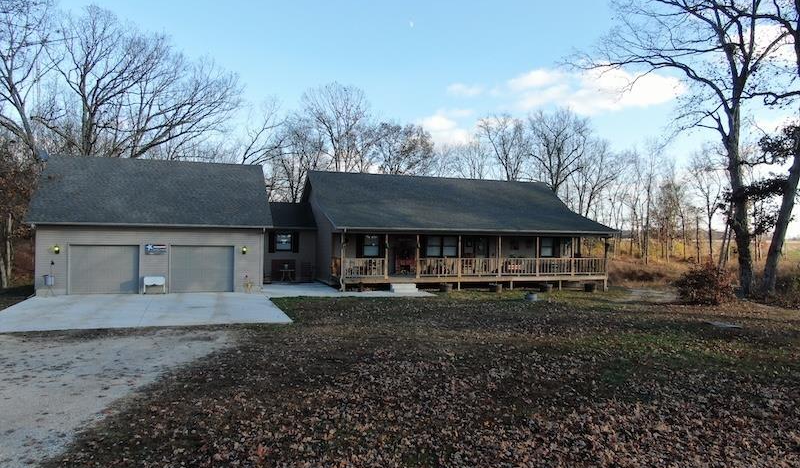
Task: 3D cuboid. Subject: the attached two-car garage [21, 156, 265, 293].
[{"bbox_3d":[-12.158,-0.560,28.863,10.020,6.500,8.750,1,0,-18],"label":"attached two-car garage"}]

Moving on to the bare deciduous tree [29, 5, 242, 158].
[{"bbox_3d":[-19.510,-7.058,40.925,15.226,19.518,15.226,1,0,0],"label":"bare deciduous tree"}]

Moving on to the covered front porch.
[{"bbox_3d":[3.934,1.418,29.005,14.950,2.900,2.650,1,0,-18],"label":"covered front porch"}]

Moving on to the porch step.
[{"bbox_3d":[0.245,2.566,26.220,1.280,0.420,0.650,1,0,-18],"label":"porch step"}]

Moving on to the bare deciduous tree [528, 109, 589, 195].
[{"bbox_3d":[13.835,-3.978,48.945,5.477,14.217,5.477,1,0,0],"label":"bare deciduous tree"}]

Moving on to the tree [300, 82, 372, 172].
[{"bbox_3d":[-6.163,-5.768,52.933,7.262,17.417,7.262,1,0,0],"label":"tree"}]

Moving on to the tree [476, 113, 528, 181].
[{"bbox_3d":[9.713,-4.247,52.943,4.968,14.726,4.968,1,0,0],"label":"tree"}]

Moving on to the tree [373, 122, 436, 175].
[{"bbox_3d":[0.334,-3.531,49.950,5.769,13.041,5.769,1,0,0],"label":"tree"}]

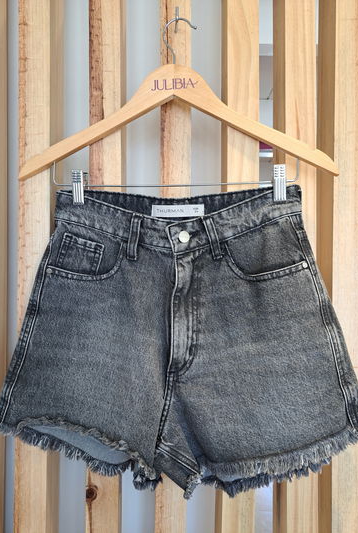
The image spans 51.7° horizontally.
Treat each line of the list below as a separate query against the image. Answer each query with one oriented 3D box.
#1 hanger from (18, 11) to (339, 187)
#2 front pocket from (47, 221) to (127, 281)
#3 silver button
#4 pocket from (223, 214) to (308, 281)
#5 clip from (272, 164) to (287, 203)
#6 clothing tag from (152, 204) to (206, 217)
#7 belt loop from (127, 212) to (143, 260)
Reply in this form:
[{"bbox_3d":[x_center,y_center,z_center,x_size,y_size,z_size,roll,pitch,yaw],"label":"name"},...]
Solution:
[{"bbox_3d":[-0.006,-0.228,0.510,0.443,0.237,0.020,0,0,5],"label":"hanger"},{"bbox_3d":[-0.127,-0.022,0.502,0.106,0.080,0.018,0,0,11],"label":"front pocket"},{"bbox_3d":[0.006,-0.038,0.481,0.015,0.015,0.006,0,0,3],"label":"silver button"},{"bbox_3d":[0.114,-0.025,0.487,0.109,0.086,0.018,0,0,-3],"label":"pocket"},{"bbox_3d":[0.135,-0.111,0.493,0.015,0.049,0.022,0,0,5],"label":"clip"},{"bbox_3d":[0.000,-0.077,0.512,0.073,0.017,0.002,0,0,5],"label":"clothing tag"},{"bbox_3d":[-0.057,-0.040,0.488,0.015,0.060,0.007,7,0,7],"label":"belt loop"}]

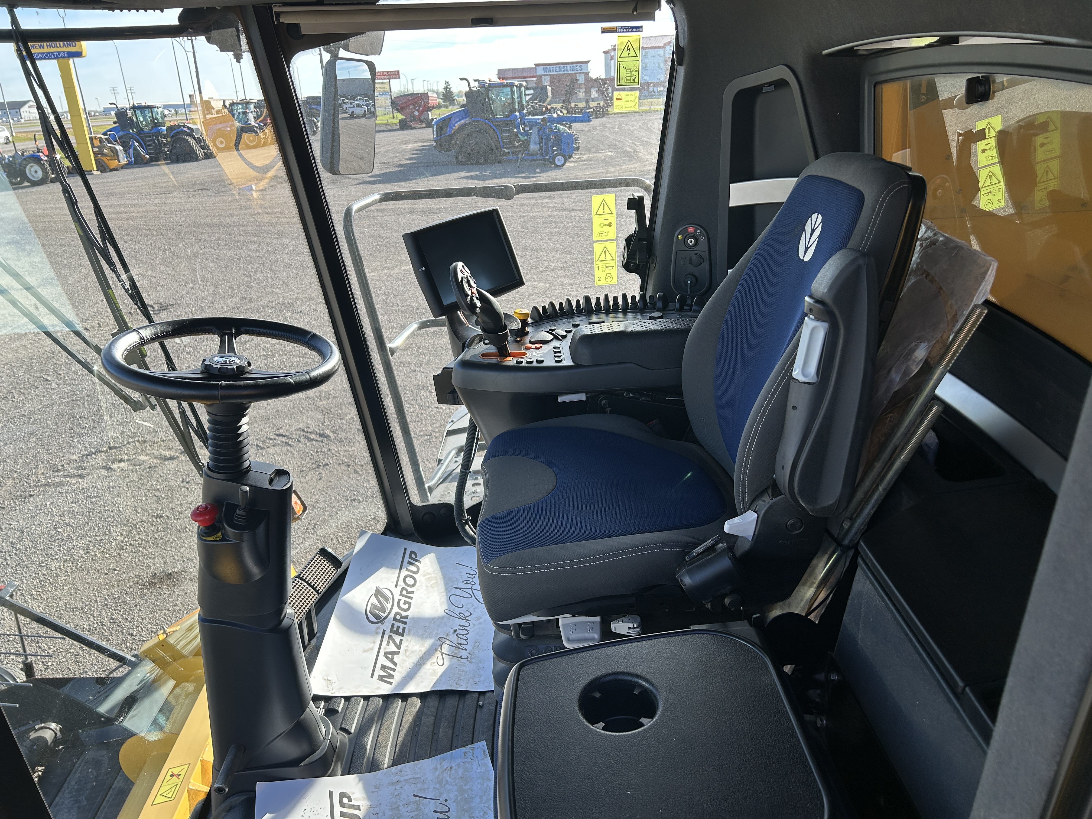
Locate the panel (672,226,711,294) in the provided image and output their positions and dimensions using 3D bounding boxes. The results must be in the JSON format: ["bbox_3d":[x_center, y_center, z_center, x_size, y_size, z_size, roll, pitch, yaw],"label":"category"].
[{"bbox_3d":[0.347,-0.357,1.960,0.096,0.172,0.030,-2,21,2],"label":"panel"}]

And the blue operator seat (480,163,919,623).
[{"bbox_3d":[0.201,-0.082,1.425,0.666,0.676,0.550,-4,22,-4],"label":"blue operator seat"}]

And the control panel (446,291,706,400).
[{"bbox_3d":[0.092,-0.157,1.863,0.600,0.135,0.320,-3,21,0],"label":"control panel"}]

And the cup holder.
[{"bbox_3d":[0.088,0.382,0.999,0.100,0.060,0.100,-3,21,0],"label":"cup holder"}]

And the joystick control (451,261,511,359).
[{"bbox_3d":[-0.141,-0.210,1.770,0.125,0.200,0.100,1,22,9],"label":"joystick control"}]

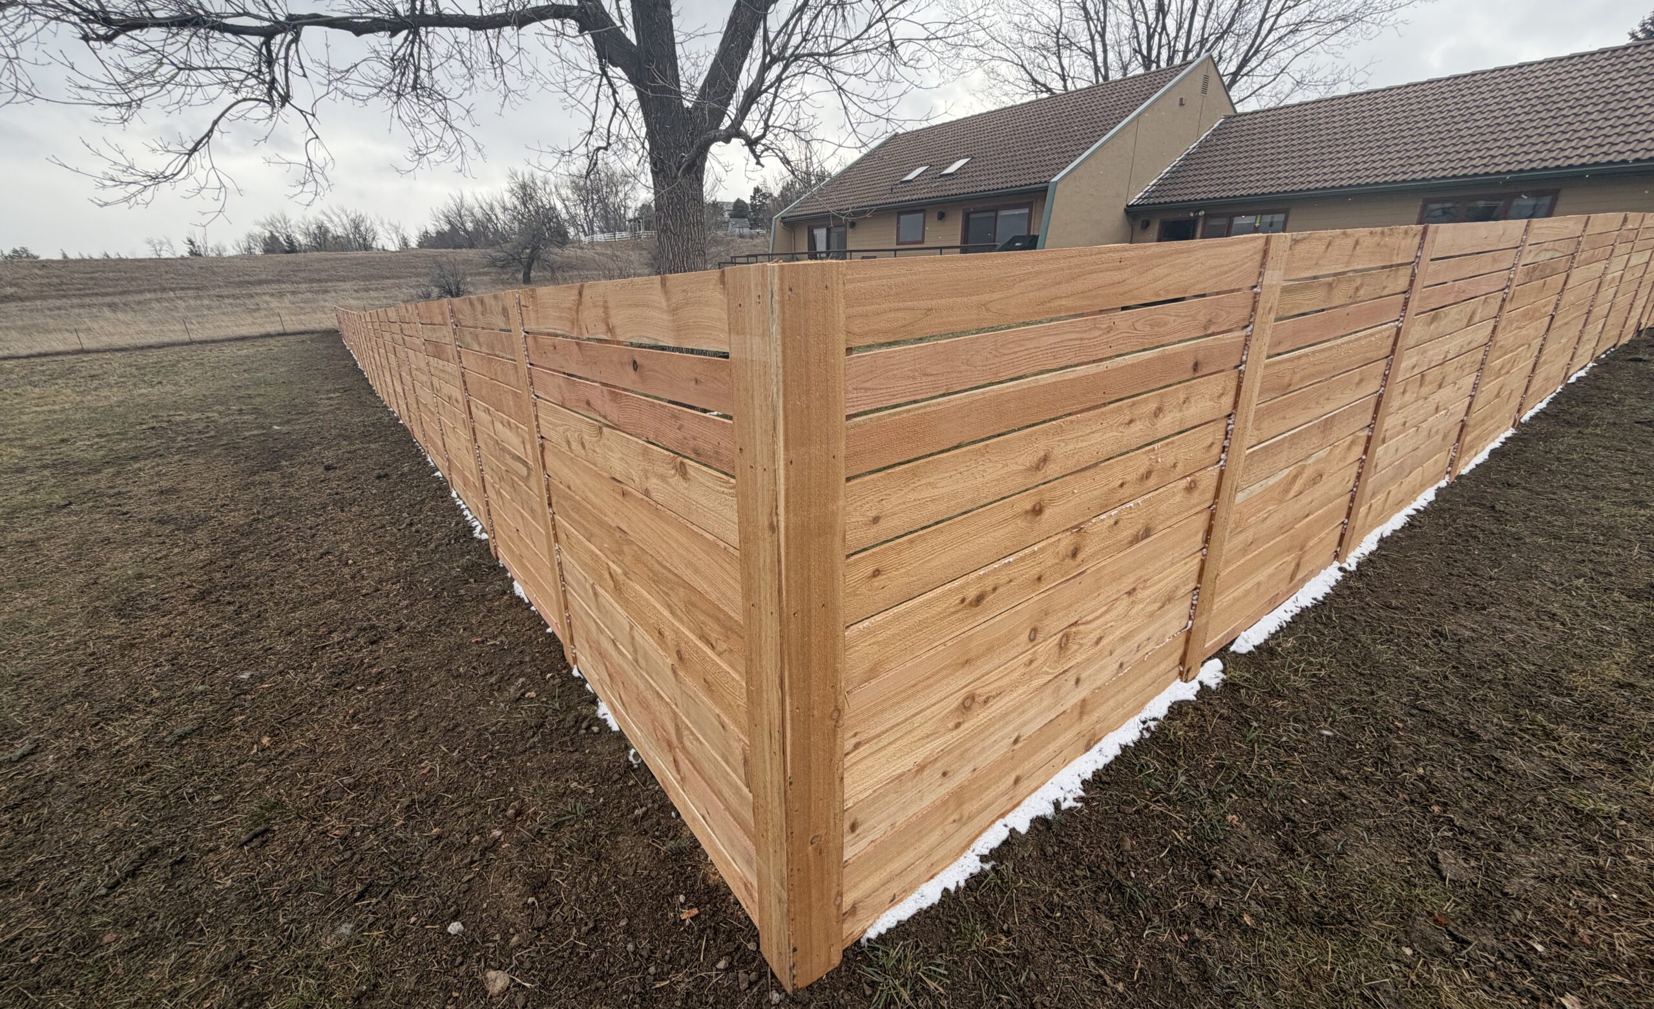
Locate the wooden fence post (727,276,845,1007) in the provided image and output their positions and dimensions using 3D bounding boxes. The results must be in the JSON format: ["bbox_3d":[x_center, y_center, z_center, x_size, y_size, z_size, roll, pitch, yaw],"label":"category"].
[{"bbox_3d":[-0.066,0.328,1.318,0.139,1.516,0.145,-14,24,-34],"label":"wooden fence post"}]

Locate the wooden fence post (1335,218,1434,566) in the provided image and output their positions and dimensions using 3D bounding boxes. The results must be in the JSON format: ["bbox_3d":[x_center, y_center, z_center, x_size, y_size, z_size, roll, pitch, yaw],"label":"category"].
[{"bbox_3d":[2.451,-0.442,2.999,0.133,1.490,0.090,-14,24,-34],"label":"wooden fence post"}]

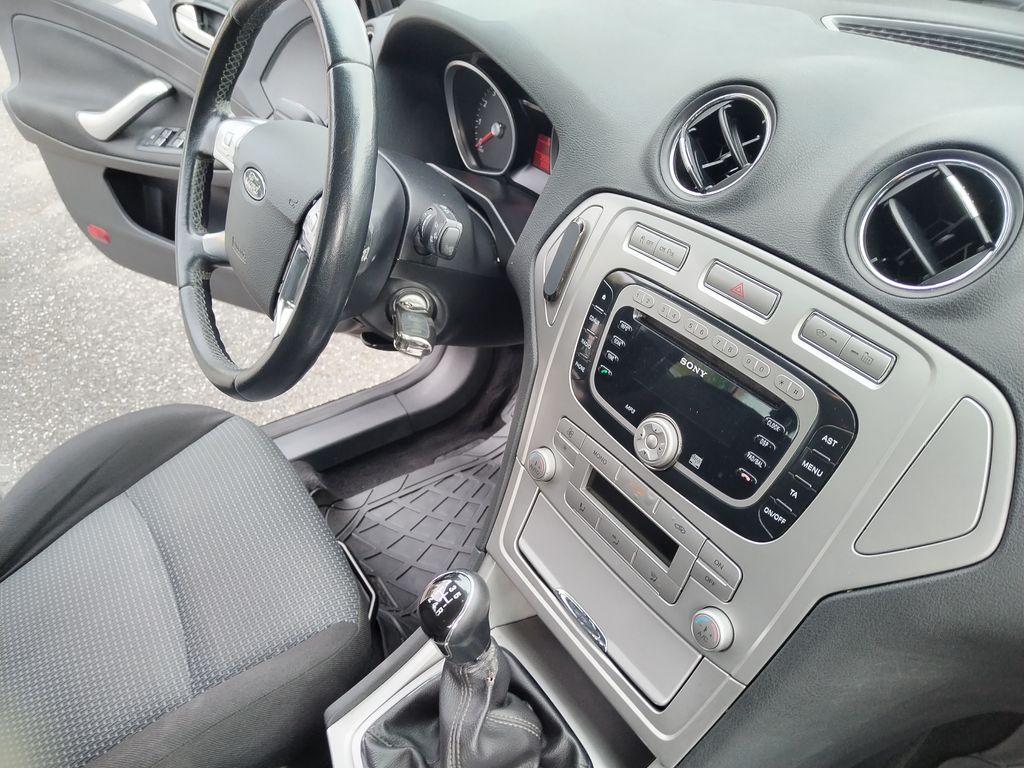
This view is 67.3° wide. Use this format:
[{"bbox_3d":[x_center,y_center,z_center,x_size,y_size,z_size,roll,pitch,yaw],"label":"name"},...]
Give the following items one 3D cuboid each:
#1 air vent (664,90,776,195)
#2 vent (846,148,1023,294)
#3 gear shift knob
[{"bbox_3d":[0.146,-0.164,0.542,0.032,0.085,0.085,22,14,-44],"label":"air vent"},{"bbox_3d":[0.234,-0.087,0.426,0.032,0.085,0.085,22,14,-44],"label":"vent"},{"bbox_3d":[-0.037,0.154,0.512,0.049,0.068,0.047,-27,41,-21],"label":"gear shift knob"}]

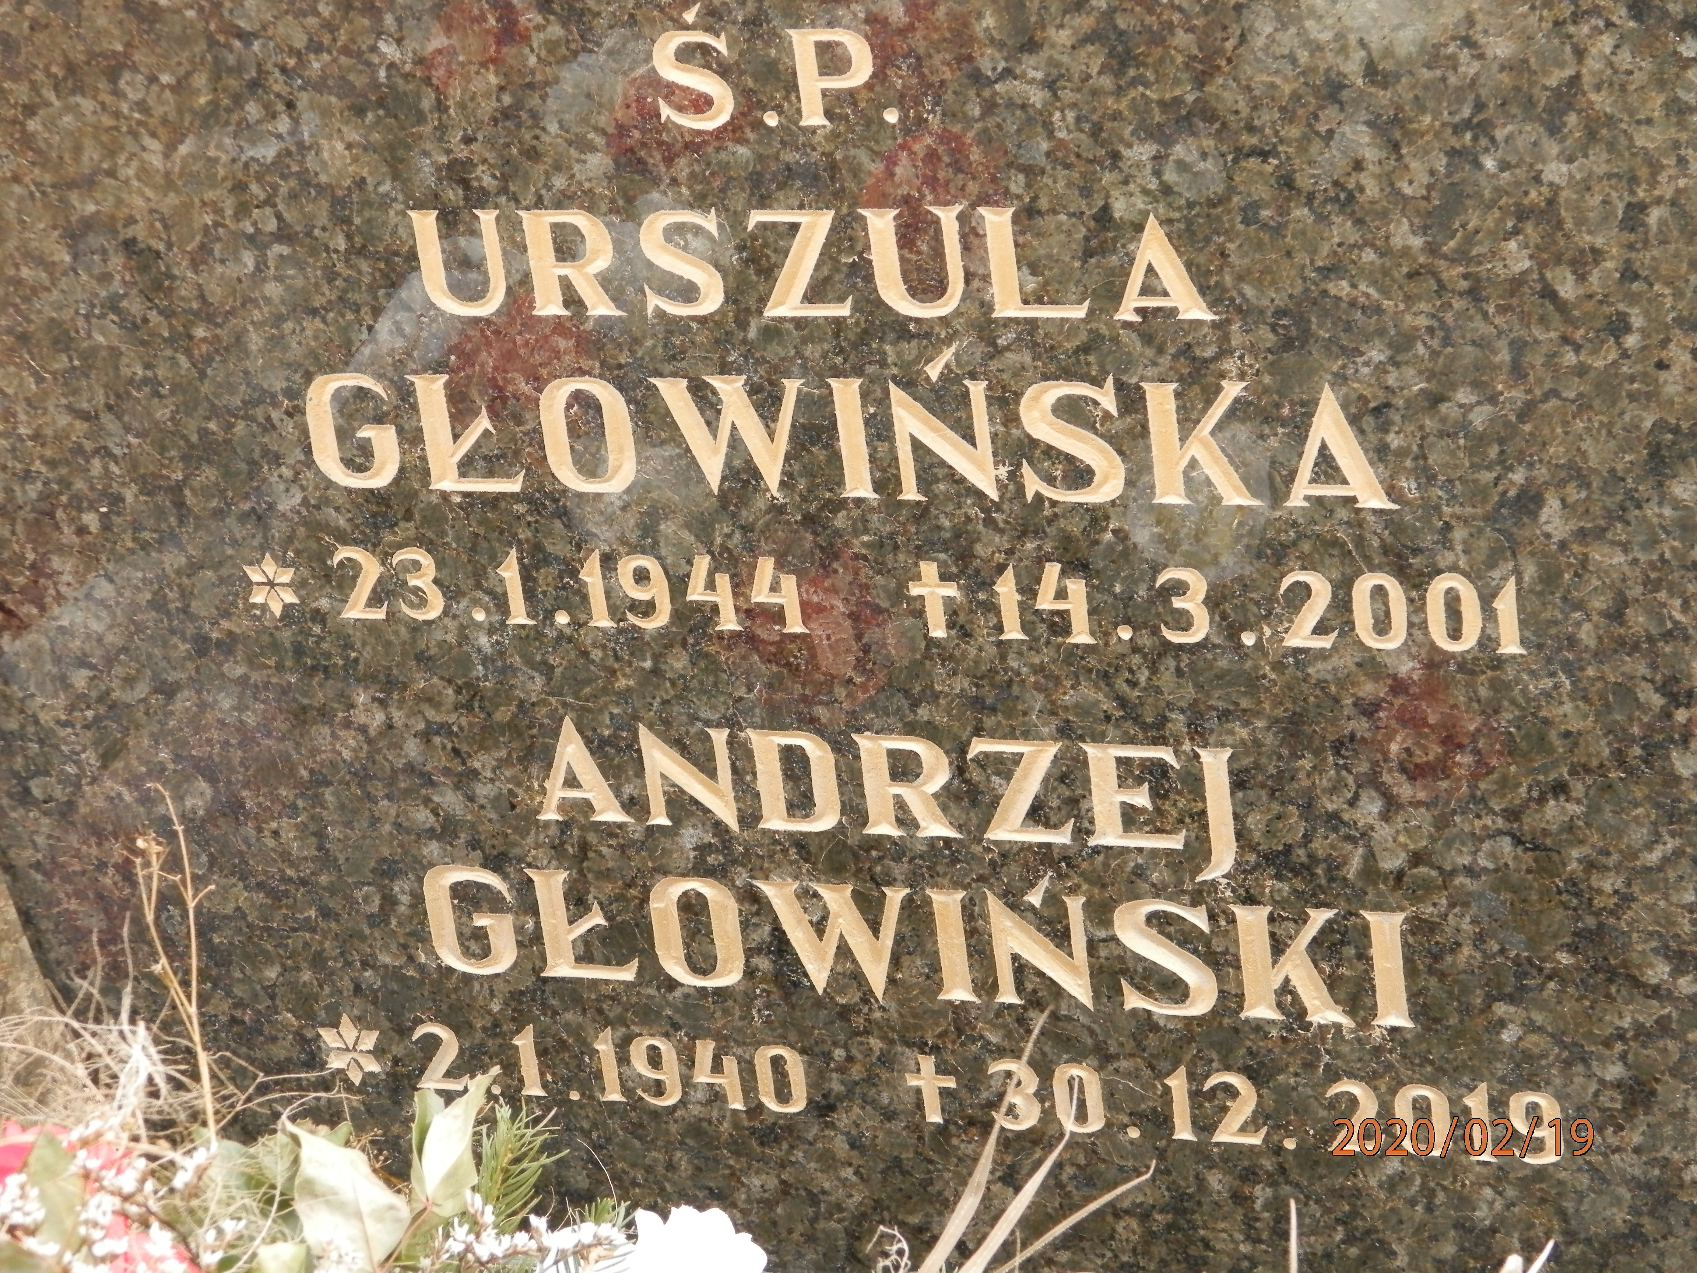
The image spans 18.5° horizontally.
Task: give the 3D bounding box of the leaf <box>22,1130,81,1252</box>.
[{"bbox_3d":[-0.317,0.222,2.070,0.025,0.044,0.020,-9,25,0],"label":"leaf"}]

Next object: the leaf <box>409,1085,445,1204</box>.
[{"bbox_3d":[-0.172,0.207,2.115,0.016,0.043,0.017,-9,25,0],"label":"leaf"}]

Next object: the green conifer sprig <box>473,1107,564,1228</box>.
[{"bbox_3d":[-0.135,0.218,2.130,0.036,0.046,0.028,-9,25,0],"label":"green conifer sprig"}]

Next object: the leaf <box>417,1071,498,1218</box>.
[{"bbox_3d":[-0.159,0.206,2.110,0.032,0.053,0.024,-9,25,0],"label":"leaf"}]

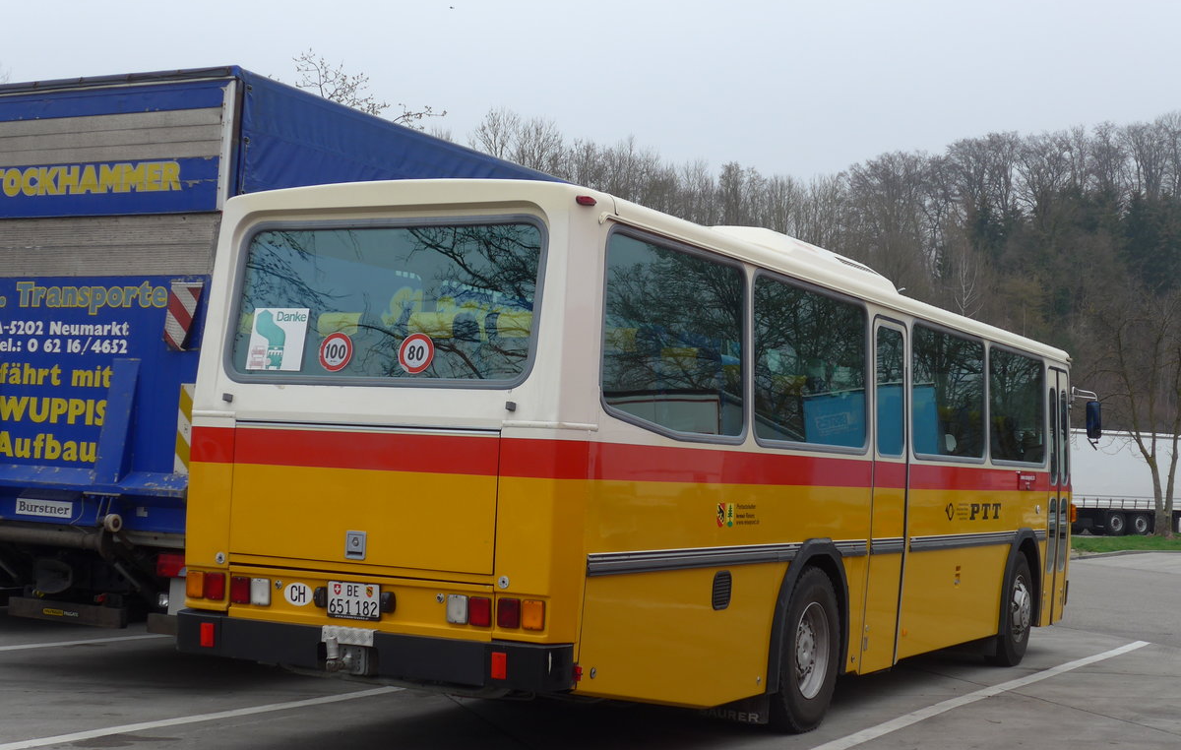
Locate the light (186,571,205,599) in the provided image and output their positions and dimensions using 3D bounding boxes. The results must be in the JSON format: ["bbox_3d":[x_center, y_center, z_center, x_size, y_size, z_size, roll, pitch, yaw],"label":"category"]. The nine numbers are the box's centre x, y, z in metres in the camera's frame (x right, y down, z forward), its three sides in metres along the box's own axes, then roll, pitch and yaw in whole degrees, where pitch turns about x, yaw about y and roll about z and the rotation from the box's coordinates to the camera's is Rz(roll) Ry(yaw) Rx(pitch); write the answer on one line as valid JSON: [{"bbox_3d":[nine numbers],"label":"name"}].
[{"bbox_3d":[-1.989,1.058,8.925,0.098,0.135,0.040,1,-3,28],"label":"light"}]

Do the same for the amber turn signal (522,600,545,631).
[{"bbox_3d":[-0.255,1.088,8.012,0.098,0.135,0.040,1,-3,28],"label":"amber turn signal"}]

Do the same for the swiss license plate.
[{"bbox_3d":[-1.129,1.079,8.472,0.302,0.170,0.020,1,-3,28],"label":"swiss license plate"}]

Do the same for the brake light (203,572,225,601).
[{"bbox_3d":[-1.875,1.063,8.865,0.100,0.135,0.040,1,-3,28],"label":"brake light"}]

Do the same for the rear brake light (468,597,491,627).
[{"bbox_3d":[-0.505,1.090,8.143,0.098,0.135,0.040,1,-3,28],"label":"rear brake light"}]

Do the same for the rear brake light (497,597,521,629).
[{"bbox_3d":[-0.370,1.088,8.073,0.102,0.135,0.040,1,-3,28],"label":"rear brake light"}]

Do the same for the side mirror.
[{"bbox_3d":[4.801,0.434,16.908,0.075,0.360,0.165,5,-3,-35],"label":"side mirror"}]

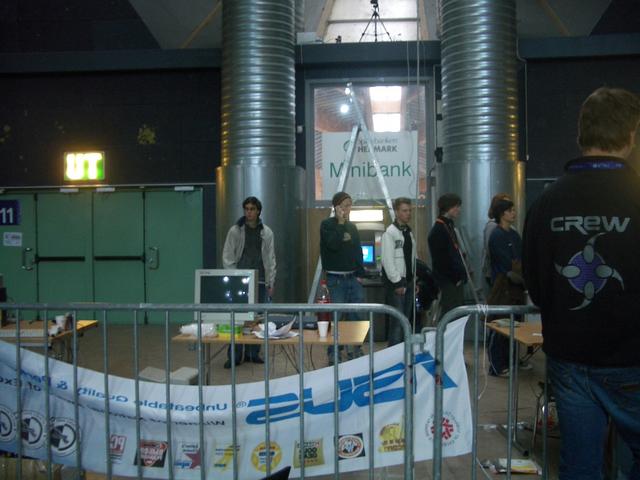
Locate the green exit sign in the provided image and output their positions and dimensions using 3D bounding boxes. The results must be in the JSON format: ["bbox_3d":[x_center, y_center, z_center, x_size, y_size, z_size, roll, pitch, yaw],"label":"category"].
[{"bbox_3d":[-3.730,-1.164,10.250,0.650,0.440,0.120,-1,0,5],"label":"green exit sign"}]

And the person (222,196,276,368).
[{"bbox_3d":[-0.756,0.437,6.875,0.530,1.786,0.360,-1,1,7],"label":"person"}]

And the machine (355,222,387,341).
[{"bbox_3d":[0.579,0.534,8.693,0.600,1.523,0.750,-1,1,4],"label":"machine"}]

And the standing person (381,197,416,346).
[{"bbox_3d":[0.849,0.451,6.950,0.330,1.800,0.480,0,1,44],"label":"standing person"}]

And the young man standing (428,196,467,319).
[{"bbox_3d":[1.375,0.429,6.950,0.360,1.820,0.480,-1,1,18],"label":"young man standing"}]

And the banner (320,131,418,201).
[{"bbox_3d":[0.747,-1.113,9.669,1.430,1.030,0.050,-1,1,4],"label":"banner"}]

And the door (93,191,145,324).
[{"bbox_3d":[-3.135,0.273,10.068,0.830,2.103,0.100,-1,1,4],"label":"door"}]

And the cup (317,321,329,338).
[{"bbox_3d":[0.022,0.575,4.120,0.076,0.100,0.076,-1,0,0],"label":"cup"}]

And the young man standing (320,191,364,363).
[{"bbox_3d":[0.227,0.394,7.001,0.460,1.845,0.360,-1,1,-12],"label":"young man standing"}]

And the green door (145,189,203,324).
[{"bbox_3d":[-2.265,0.265,10.004,0.914,2.108,0.100,-1,1,4],"label":"green door"}]

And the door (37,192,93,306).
[{"bbox_3d":[-4.071,0.288,10.350,0.890,2.090,0.070,-1,0,5],"label":"door"}]

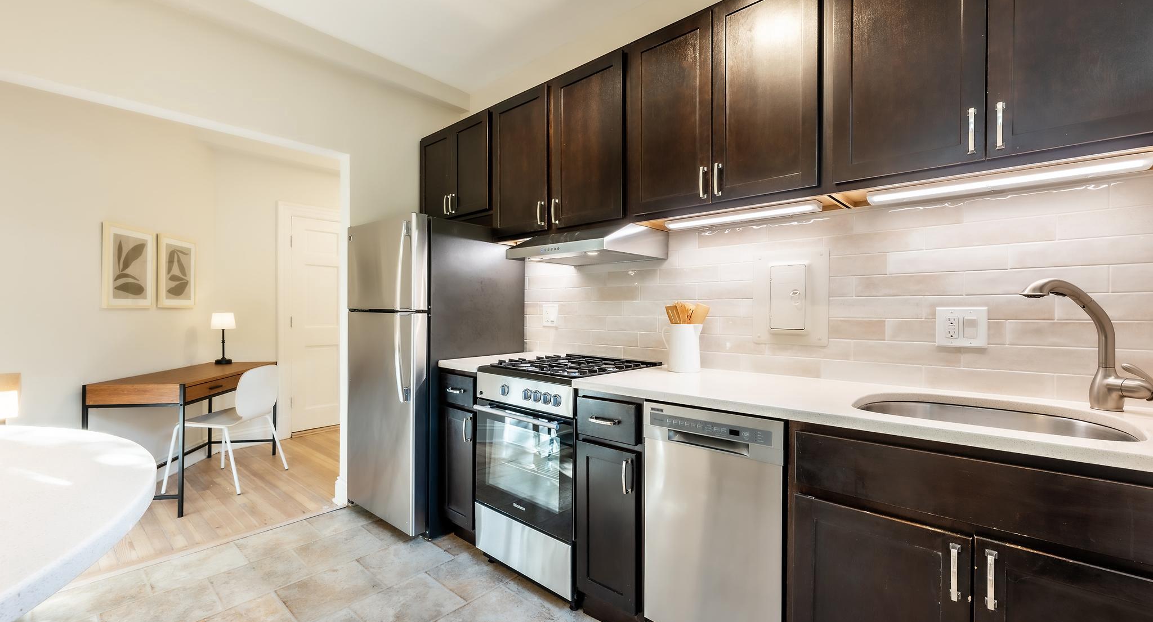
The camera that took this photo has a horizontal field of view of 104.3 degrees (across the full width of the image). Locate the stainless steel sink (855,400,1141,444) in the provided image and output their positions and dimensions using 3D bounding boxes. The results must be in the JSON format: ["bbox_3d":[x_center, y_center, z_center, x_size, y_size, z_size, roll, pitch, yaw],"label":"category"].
[{"bbox_3d":[1.071,0.384,1.203,0.540,0.195,0.440,0,0,40],"label":"stainless steel sink"}]

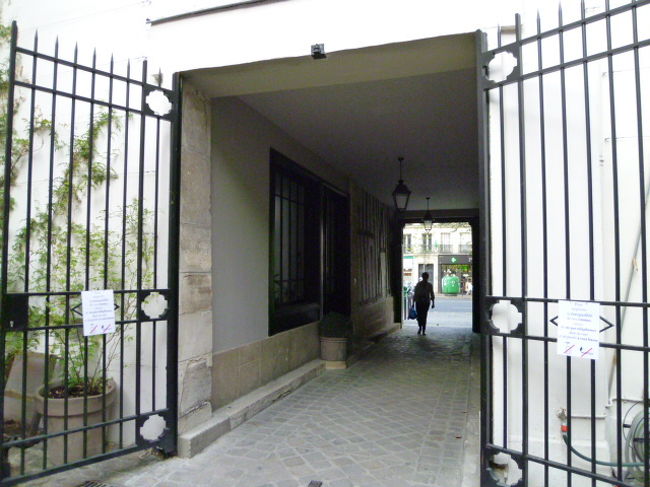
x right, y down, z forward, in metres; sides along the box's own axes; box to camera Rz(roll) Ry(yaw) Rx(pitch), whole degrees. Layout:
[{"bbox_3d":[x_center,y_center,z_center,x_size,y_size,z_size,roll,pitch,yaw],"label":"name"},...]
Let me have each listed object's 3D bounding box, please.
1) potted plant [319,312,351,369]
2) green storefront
[{"bbox_3d":[0.177,1.643,7.750,0.540,0.930,0.540,0,-3,0],"label":"potted plant"},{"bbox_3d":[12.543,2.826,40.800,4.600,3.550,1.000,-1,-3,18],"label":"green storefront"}]

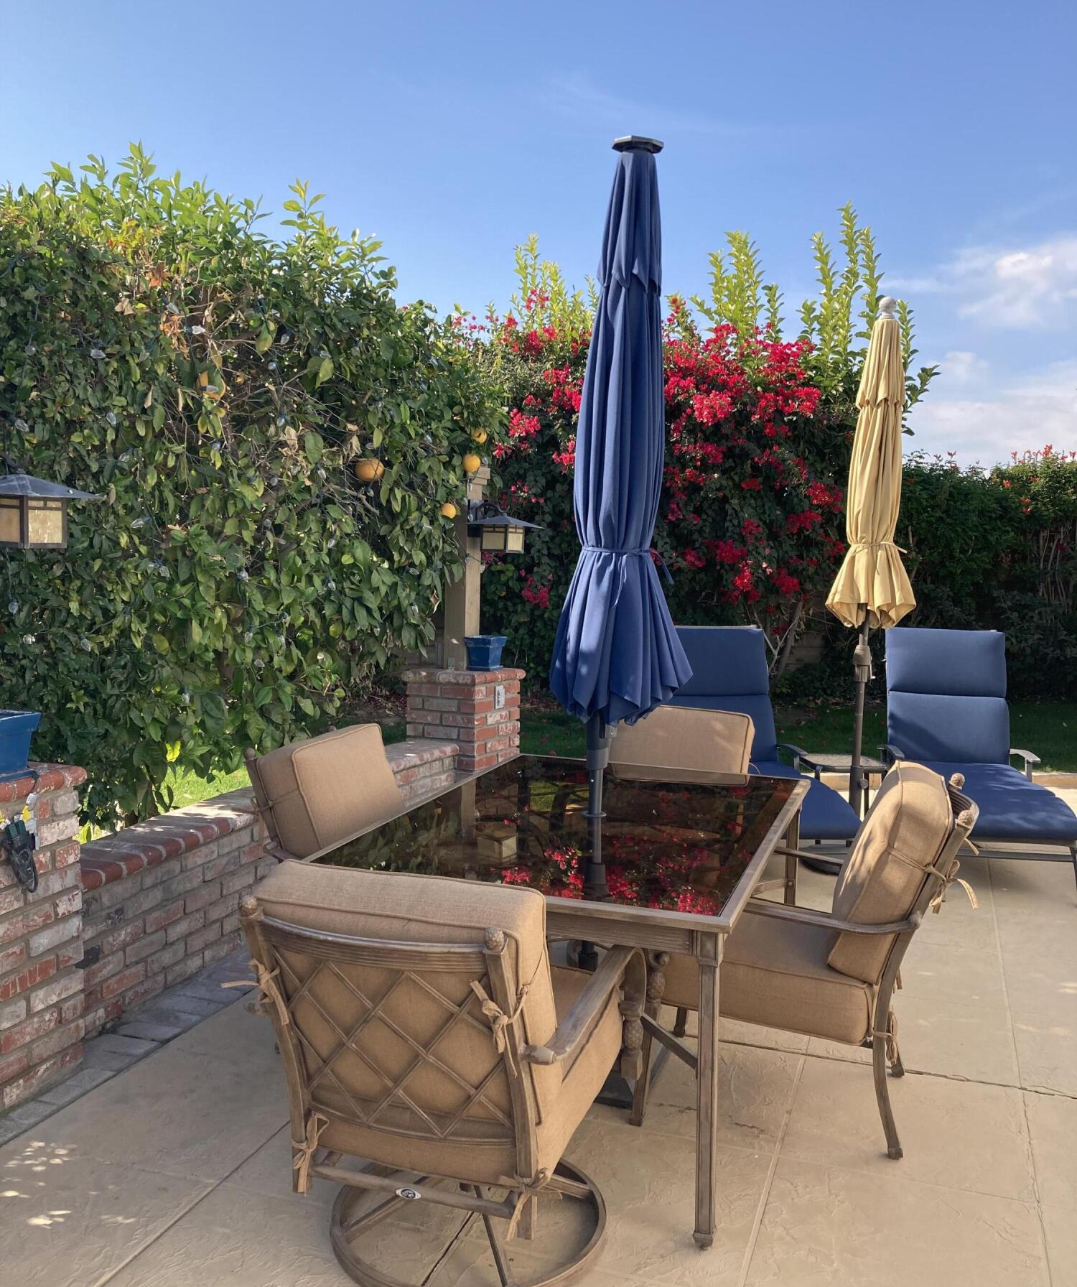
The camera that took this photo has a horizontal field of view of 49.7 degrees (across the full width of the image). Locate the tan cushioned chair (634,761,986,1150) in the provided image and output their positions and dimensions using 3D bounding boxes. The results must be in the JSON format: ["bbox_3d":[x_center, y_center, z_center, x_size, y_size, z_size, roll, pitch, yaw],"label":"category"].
[{"bbox_3d":[0.727,0.803,3.115,0.846,0.866,0.654,2,5,18],"label":"tan cushioned chair"}]

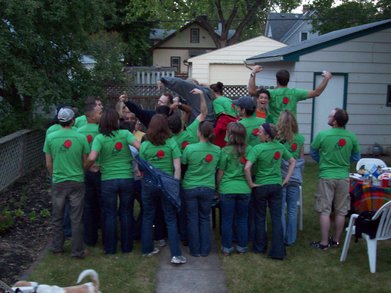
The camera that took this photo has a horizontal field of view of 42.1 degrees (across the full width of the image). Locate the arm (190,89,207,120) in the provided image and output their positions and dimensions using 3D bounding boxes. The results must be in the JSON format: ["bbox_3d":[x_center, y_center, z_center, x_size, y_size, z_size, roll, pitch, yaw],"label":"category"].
[{"bbox_3d":[0.045,-0.537,6.500,0.190,0.420,0.170,0,8,-10],"label":"arm"}]

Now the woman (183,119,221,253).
[{"bbox_3d":[0.073,0.485,5.995,0.470,1.630,0.320,0,9,-4],"label":"woman"}]

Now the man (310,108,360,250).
[{"bbox_3d":[1.729,0.398,6.318,0.590,1.750,0.380,-1,9,-14],"label":"man"}]

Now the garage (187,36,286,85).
[{"bbox_3d":[2.940,-3.880,26.700,6.800,3.500,6.500,0,10,-2],"label":"garage"}]

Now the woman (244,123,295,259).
[{"bbox_3d":[0.880,0.509,6.045,0.550,1.610,0.360,-2,8,-25],"label":"woman"}]

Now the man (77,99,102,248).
[{"bbox_3d":[-1.304,0.321,6.293,0.500,1.820,0.360,6,10,28],"label":"man"}]

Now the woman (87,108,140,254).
[{"bbox_3d":[-0.975,0.417,6.027,0.600,1.730,0.420,1,7,2],"label":"woman"}]

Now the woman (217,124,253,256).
[{"bbox_3d":[0.473,0.503,6.114,0.410,1.590,0.330,-1,8,-18],"label":"woman"}]

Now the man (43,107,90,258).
[{"bbox_3d":[-1.487,0.418,5.876,0.550,1.750,0.360,0,8,-6],"label":"man"}]

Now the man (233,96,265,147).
[{"bbox_3d":[0.680,0.320,6.489,0.520,1.820,0.380,-3,10,-25],"label":"man"}]

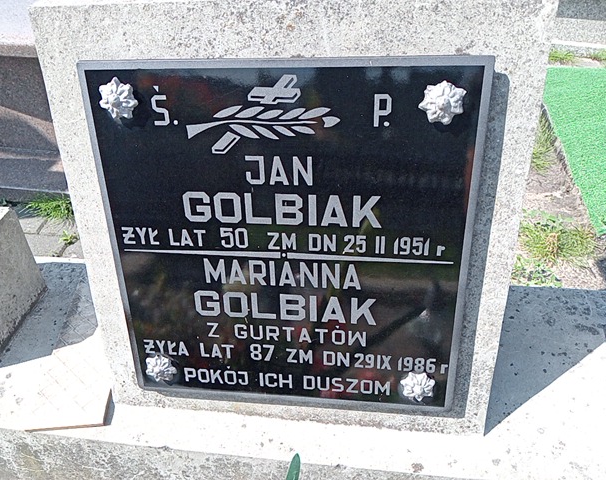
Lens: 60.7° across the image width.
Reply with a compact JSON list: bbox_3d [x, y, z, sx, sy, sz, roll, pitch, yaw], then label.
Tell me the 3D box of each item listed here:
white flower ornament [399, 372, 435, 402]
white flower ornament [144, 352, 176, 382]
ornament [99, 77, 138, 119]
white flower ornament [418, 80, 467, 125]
[{"bbox_3d":[0.165,0.211,0.744,0.049,0.049,0.019,2,25,7],"label":"white flower ornament"},{"bbox_3d":[-0.215,0.194,0.787,0.049,0.049,0.019,2,25,7],"label":"white flower ornament"},{"bbox_3d":[-0.221,-0.170,0.620,0.049,0.049,0.019,2,25,7],"label":"ornament"},{"bbox_3d":[0.155,-0.153,0.577,0.049,0.049,0.019,2,25,7],"label":"white flower ornament"}]

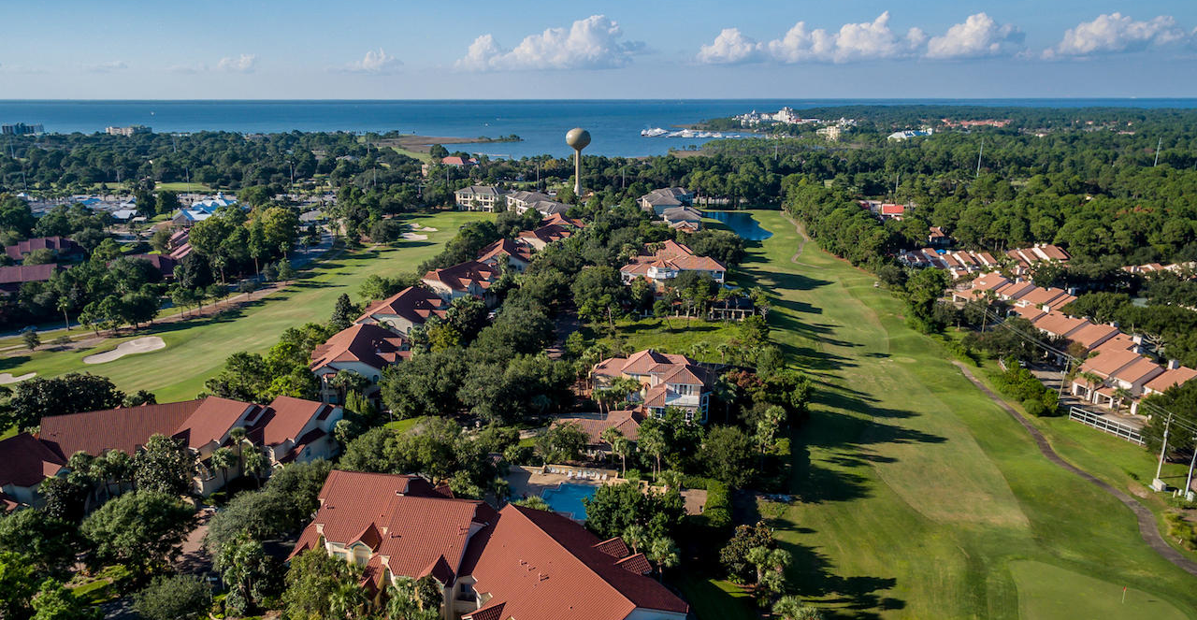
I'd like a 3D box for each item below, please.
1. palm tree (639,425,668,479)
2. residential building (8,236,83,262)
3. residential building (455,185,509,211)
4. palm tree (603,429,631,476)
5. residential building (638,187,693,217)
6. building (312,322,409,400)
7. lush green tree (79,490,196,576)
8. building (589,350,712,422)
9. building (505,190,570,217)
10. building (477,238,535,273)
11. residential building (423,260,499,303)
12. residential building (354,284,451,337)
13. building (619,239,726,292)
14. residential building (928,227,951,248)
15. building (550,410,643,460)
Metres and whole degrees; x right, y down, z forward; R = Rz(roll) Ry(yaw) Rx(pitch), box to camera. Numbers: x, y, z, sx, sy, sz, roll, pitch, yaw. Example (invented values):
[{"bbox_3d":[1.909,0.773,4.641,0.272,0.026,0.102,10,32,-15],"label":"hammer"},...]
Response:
[{"bbox_3d":[8.300,21.050,98.500,4.100,8.200,4.100,0,18,0],"label":"palm tree"},{"bbox_3d":[-184.020,-19.430,224.210,20.000,8.500,15.000,-6,19,-19],"label":"residential building"},{"bbox_3d":[-57.200,-56.190,335.230,24.000,12.000,14.500,8,19,22],"label":"residential building"},{"bbox_3d":[3.030,21.590,97.550,3.300,7.300,3.300,0,18,0],"label":"palm tree"},{"bbox_3d":[33.140,-52.490,322.380,31.000,11.000,30.000,-7,19,-20],"label":"residential building"},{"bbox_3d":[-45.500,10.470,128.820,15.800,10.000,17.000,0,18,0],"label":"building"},{"bbox_3d":[-54.900,26.920,79.380,11.300,8.600,10.800,0,18,0],"label":"lush green tree"},{"bbox_3d":[9.320,13.020,120.010,21.500,9.900,17.500,1,18,4],"label":"building"},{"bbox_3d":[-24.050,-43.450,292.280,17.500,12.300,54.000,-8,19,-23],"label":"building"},{"bbox_3d":[-29.000,-15.550,210.690,17.000,10.000,20.000,0,18,0],"label":"building"},{"bbox_3d":[-37.310,-6.590,180.500,15.500,10.400,18.500,9,20,27],"label":"residential building"},{"bbox_3d":[-44.200,1.630,154.880,16.000,10.400,19.000,1,18,4],"label":"residential building"},{"bbox_3d":[21.280,-13.610,202.000,30.000,10.500,30.000,1,18,4],"label":"building"},{"bbox_3d":[129.130,-27.210,251.480,8.500,7.500,8.500,0,18,0],"label":"residential building"},{"bbox_3d":[0.000,19.460,107.130,16.500,6.000,10.500,1,18,4],"label":"building"}]

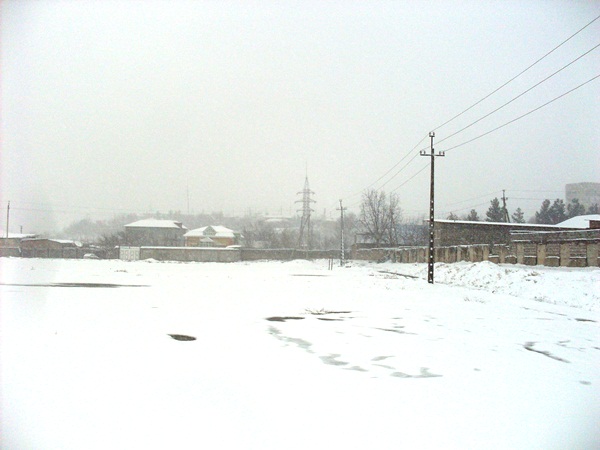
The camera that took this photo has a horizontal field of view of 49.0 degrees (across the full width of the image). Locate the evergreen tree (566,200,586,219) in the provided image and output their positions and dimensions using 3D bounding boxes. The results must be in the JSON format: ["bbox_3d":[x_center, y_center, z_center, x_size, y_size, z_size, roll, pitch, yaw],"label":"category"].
[{"bbox_3d":[51.211,0.929,121.760,4.800,11.500,4.800,0,-2,0],"label":"evergreen tree"}]

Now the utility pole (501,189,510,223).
[{"bbox_3d":[28.632,-0.312,91.806,0.500,9.300,1.300,-1,-3,30],"label":"utility pole"}]

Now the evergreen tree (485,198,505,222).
[{"bbox_3d":[32.564,1.169,110.000,4.300,11.000,4.300,1,-2,0],"label":"evergreen tree"}]

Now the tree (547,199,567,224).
[{"bbox_3d":[44.174,1.287,113.000,4.200,11.200,4.200,1,-2,0],"label":"tree"}]

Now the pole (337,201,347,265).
[{"bbox_3d":[5.204,0.935,81.826,1.300,8.350,0.300,0,-2,-2],"label":"pole"}]

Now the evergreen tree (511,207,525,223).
[{"bbox_3d":[38.963,1.521,117.802,4.000,9.500,4.000,0,-2,0],"label":"evergreen tree"}]

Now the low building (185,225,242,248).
[{"bbox_3d":[-19.838,3.819,145.850,11.500,7.200,10.000,0,-2,-2],"label":"low building"}]

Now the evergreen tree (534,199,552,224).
[{"bbox_3d":[41.687,1.287,113.000,4.200,11.200,4.200,1,-2,0],"label":"evergreen tree"}]

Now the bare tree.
[{"bbox_3d":[14.483,-0.055,119.725,7.800,13.200,7.200,0,-2,0],"label":"bare tree"}]

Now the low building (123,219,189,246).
[{"bbox_3d":[-26.544,2.664,121.000,11.200,7.700,9.500,1,-2,-9],"label":"low building"}]

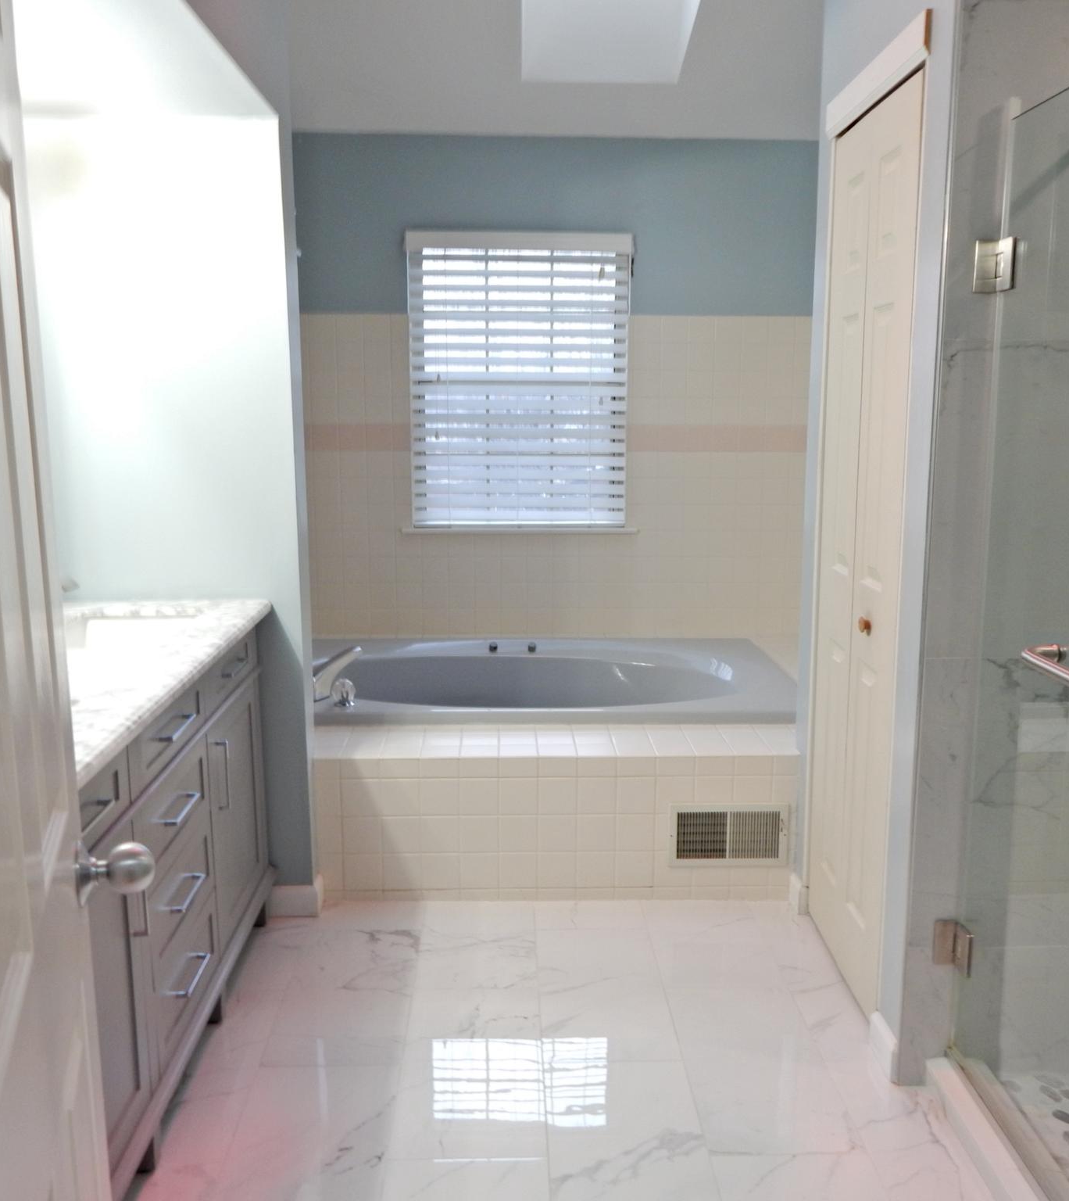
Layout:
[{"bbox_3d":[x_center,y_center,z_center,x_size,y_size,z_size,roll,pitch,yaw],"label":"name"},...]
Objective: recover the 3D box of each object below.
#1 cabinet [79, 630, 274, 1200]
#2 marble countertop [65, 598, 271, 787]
[{"bbox_3d":[-0.998,0.608,2.083,0.540,0.868,1.464,0,11,-1],"label":"cabinet"},{"bbox_3d":[-0.975,0.164,1.999,0.570,0.034,1.486,0,11,-1],"label":"marble countertop"}]

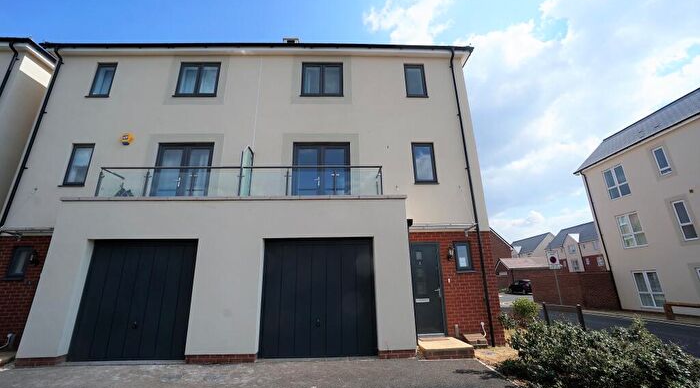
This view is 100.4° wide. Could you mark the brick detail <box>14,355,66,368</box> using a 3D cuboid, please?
[{"bbox_3d":[-5.778,3.128,5.460,0.750,0.148,0.190,0,-17,-2],"label":"brick detail"}]

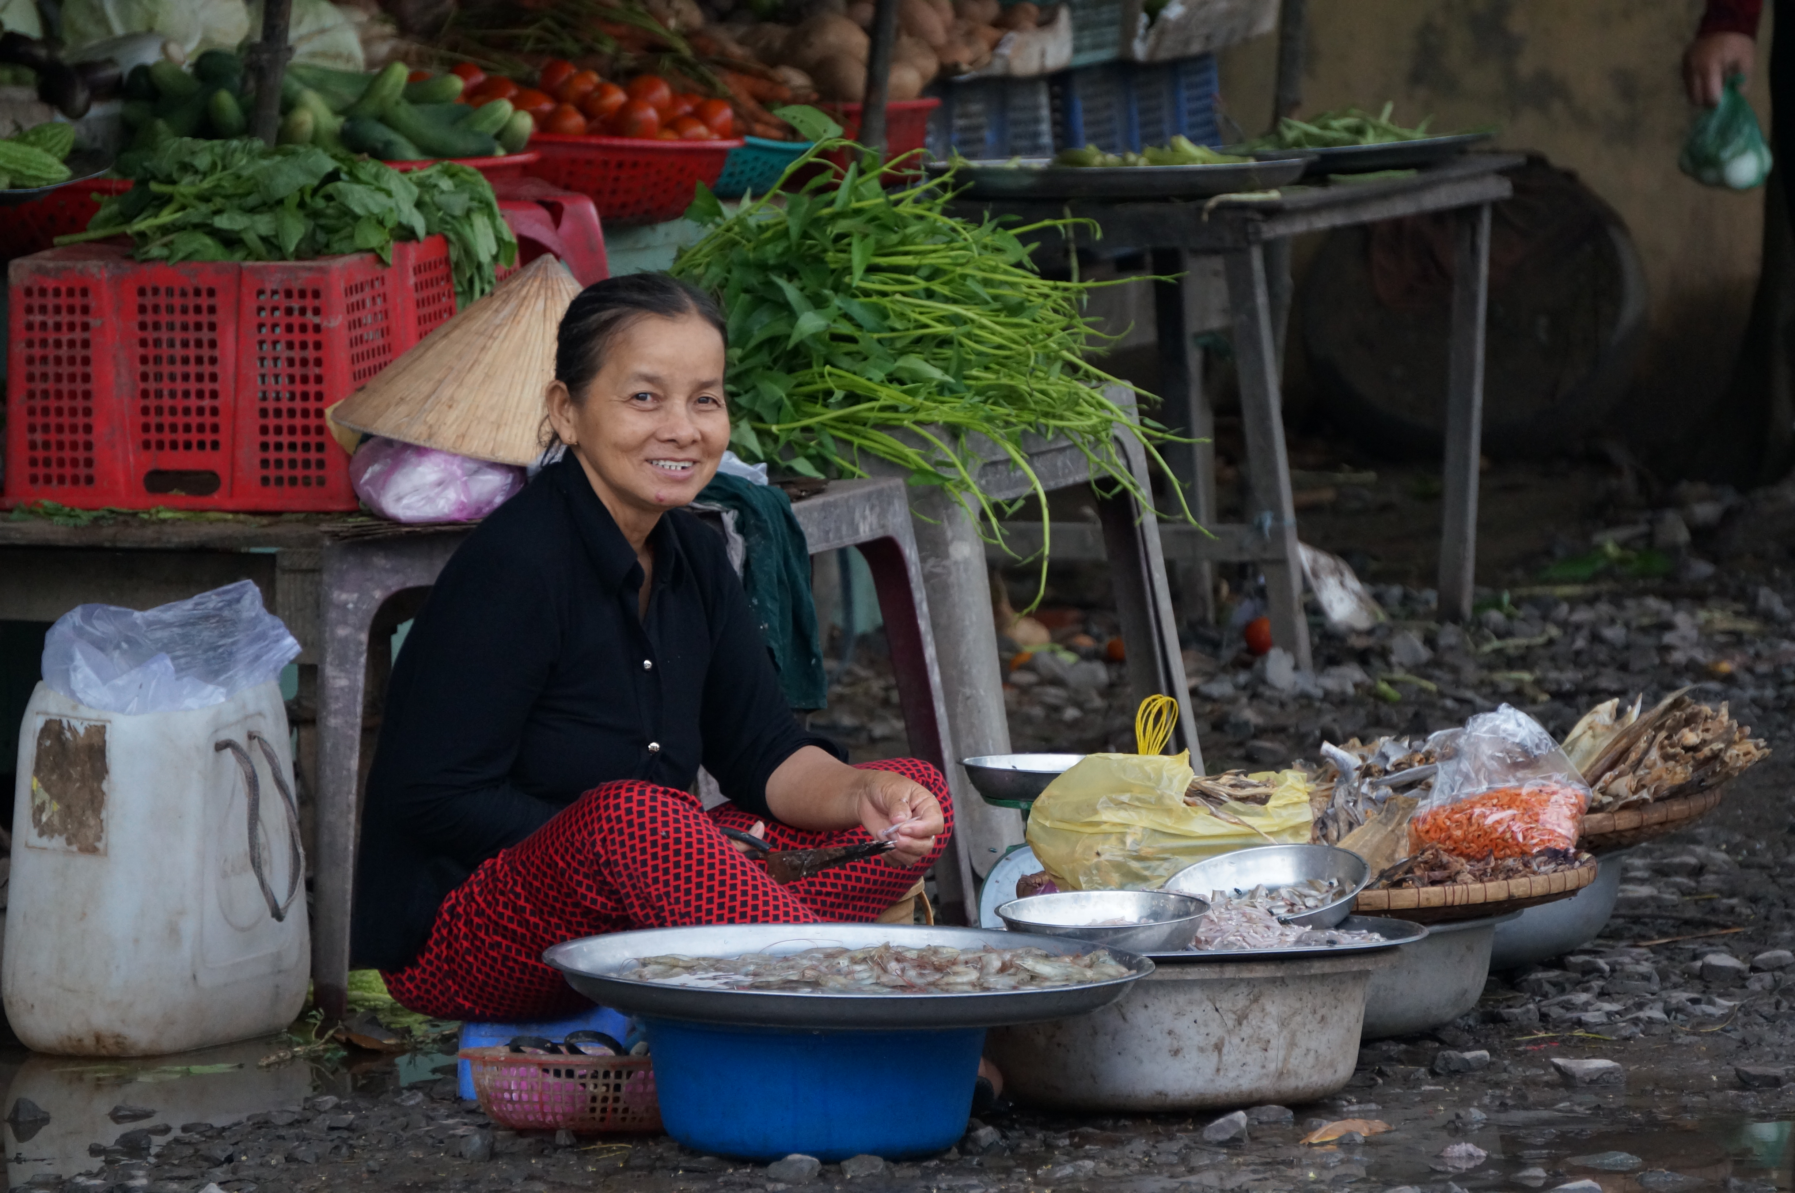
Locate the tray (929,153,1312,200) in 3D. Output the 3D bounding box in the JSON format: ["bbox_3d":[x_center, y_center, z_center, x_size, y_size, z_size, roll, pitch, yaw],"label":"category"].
[{"bbox_3d":[0.264,-0.497,18.350,0.460,0.040,0.460,0,5,0],"label":"tray"}]

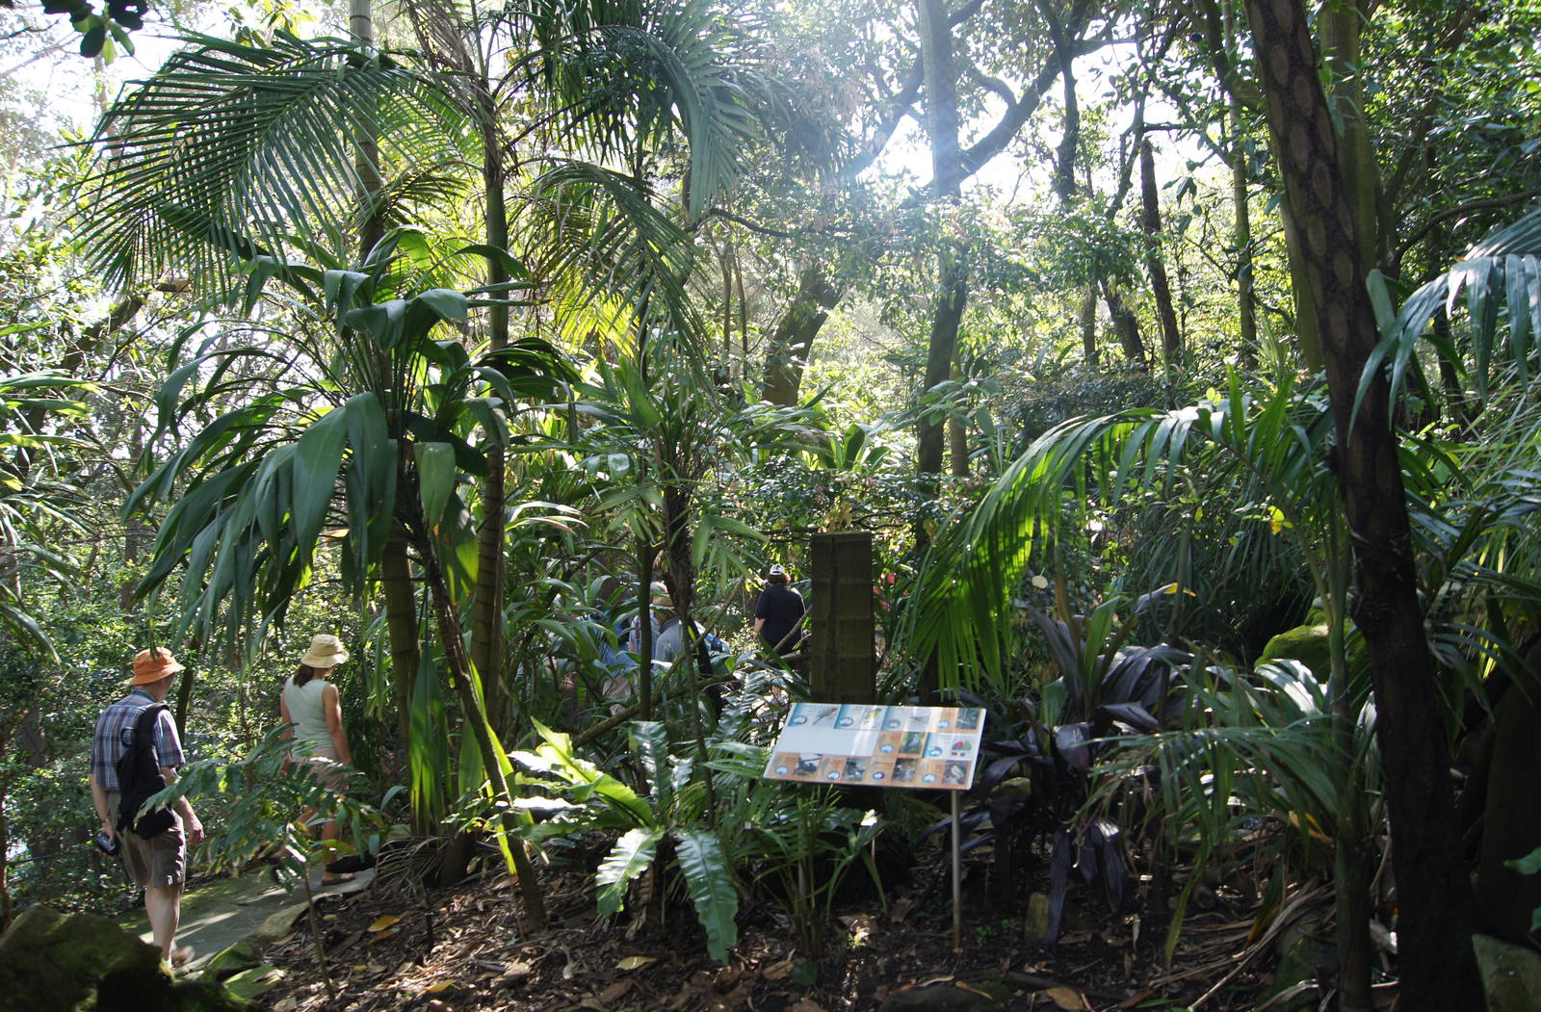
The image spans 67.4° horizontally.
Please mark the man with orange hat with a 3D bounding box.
[{"bbox_3d":[-3.495,1.673,6.444,0.540,1.770,0.400,-1,-6,8],"label":"man with orange hat"}]

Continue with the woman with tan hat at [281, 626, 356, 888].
[{"bbox_3d":[-3.058,1.705,7.795,0.440,1.670,0.440,-2,-6,22],"label":"woman with tan hat"}]

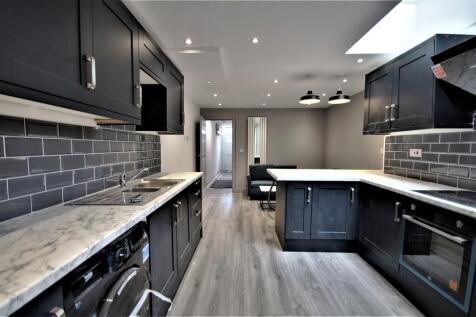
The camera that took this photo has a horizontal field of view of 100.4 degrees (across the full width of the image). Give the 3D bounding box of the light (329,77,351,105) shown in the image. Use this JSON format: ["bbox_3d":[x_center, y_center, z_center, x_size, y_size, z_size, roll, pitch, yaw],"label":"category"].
[{"bbox_3d":[1.492,-1.004,2.887,0.320,0.415,0.320,0,3,2],"label":"light"}]

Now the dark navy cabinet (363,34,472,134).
[{"bbox_3d":[1.835,-0.679,2.158,0.310,0.780,0.985,0,3,2],"label":"dark navy cabinet"}]

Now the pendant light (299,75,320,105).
[{"bbox_3d":[1.054,-1.005,2.899,0.320,0.415,0.320,0,3,2],"label":"pendant light"}]

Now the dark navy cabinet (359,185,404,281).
[{"bbox_3d":[1.687,0.649,1.986,0.580,0.730,0.650,0,3,2],"label":"dark navy cabinet"}]

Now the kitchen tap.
[{"bbox_3d":[-0.938,0.178,1.826,0.250,0.160,0.130,0,3,-10],"label":"kitchen tap"}]

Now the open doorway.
[{"bbox_3d":[-0.540,-0.052,5.524,0.800,2.030,0.120,0,3,2],"label":"open doorway"}]

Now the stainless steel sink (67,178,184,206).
[{"bbox_3d":[-0.809,0.336,1.724,0.490,0.160,0.985,0,3,2],"label":"stainless steel sink"}]

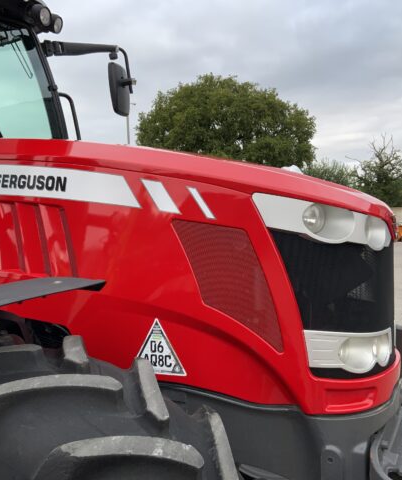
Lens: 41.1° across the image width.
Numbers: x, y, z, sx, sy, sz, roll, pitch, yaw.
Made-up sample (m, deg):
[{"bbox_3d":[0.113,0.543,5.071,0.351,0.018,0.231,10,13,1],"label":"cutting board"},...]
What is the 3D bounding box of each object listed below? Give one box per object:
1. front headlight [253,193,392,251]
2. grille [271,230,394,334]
[{"bbox_3d":[0.418,-0.061,1.782,0.380,0.220,0.360,-1,2,26],"label":"front headlight"},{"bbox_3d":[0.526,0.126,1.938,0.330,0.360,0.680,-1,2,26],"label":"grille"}]

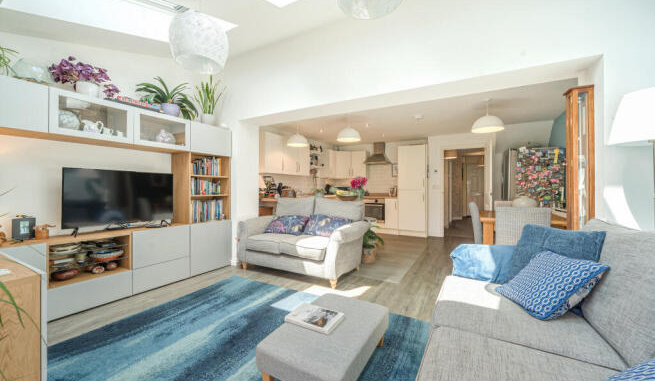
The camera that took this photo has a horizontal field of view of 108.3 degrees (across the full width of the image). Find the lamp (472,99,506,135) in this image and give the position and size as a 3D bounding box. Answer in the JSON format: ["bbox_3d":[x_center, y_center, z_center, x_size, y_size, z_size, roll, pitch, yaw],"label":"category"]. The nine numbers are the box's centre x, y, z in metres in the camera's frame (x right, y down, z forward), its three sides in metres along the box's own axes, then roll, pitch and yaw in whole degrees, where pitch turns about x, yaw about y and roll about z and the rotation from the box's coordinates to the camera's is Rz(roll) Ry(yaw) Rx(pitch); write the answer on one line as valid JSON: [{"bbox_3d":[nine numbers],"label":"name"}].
[{"bbox_3d":[2.155,-1.020,3.180,0.375,0.420,0.375,0,0,29],"label":"lamp"}]

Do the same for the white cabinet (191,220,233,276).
[{"bbox_3d":[-1.753,0.764,3.345,0.420,0.650,0.600,0,0,29],"label":"white cabinet"}]

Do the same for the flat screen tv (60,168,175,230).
[{"bbox_3d":[-2.206,0.089,2.609,0.090,0.590,0.970,0,0,29],"label":"flat screen tv"}]

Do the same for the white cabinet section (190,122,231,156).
[{"bbox_3d":[-1.747,-0.680,3.354,0.420,0.385,0.588,0,0,32],"label":"white cabinet section"}]

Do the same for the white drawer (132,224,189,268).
[{"bbox_3d":[-2.067,0.640,2.859,0.420,0.397,0.588,0,0,32],"label":"white drawer"}]

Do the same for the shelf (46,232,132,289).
[{"bbox_3d":[-2.295,0.627,2.283,0.400,0.385,0.580,0,0,32],"label":"shelf"}]

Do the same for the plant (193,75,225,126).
[{"bbox_3d":[-1.641,-1.205,3.262,0.350,0.710,0.400,0,0,32],"label":"plant"}]

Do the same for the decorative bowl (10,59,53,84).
[{"bbox_3d":[-2.447,-0.950,1.967,0.240,0.200,0.240,0,0,32],"label":"decorative bowl"}]

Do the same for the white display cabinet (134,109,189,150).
[{"bbox_3d":[-2.043,-0.661,2.820,0.410,0.390,0.600,0,0,29],"label":"white display cabinet"}]

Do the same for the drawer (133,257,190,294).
[{"bbox_3d":[-2.069,0.975,2.860,0.420,0.274,0.588,0,0,32],"label":"drawer"}]

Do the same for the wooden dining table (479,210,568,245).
[{"bbox_3d":[2.501,0.714,3.165,0.880,0.750,1.250,0,0,29],"label":"wooden dining table"}]

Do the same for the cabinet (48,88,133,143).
[{"bbox_3d":[-2.334,-0.661,2.295,0.410,0.390,0.600,0,0,29],"label":"cabinet"}]

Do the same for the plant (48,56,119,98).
[{"bbox_3d":[-2.287,-1.030,2.239,0.370,0.370,0.460,0,0,32],"label":"plant"}]

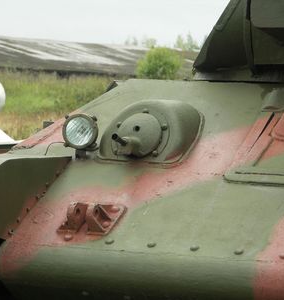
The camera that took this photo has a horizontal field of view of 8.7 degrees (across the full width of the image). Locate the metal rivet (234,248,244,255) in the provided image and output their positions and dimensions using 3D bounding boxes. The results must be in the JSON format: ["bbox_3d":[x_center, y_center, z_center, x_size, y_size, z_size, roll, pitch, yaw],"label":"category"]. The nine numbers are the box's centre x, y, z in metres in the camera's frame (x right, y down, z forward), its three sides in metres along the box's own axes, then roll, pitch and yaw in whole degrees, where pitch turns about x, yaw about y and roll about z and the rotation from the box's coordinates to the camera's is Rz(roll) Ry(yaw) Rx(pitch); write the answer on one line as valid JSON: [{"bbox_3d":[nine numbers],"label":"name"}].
[{"bbox_3d":[0.392,0.411,7.483,0.038,0.014,0.038,3,35,31],"label":"metal rivet"}]

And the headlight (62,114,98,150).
[{"bbox_3d":[-0.273,-0.080,8.420,0.157,0.157,0.100,3,5,27],"label":"headlight"}]

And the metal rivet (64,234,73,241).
[{"bbox_3d":[-0.310,0.373,7.904,0.038,0.014,0.038,3,35,31],"label":"metal rivet"}]

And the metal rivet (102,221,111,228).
[{"bbox_3d":[-0.151,0.316,7.868,0.037,0.014,0.037,-13,30,7],"label":"metal rivet"}]

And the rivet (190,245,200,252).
[{"bbox_3d":[0.217,0.402,7.588,0.038,0.014,0.038,3,35,31],"label":"rivet"}]

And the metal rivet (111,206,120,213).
[{"bbox_3d":[-0.114,0.254,7.955,0.037,0.014,0.037,3,35,31],"label":"metal rivet"}]

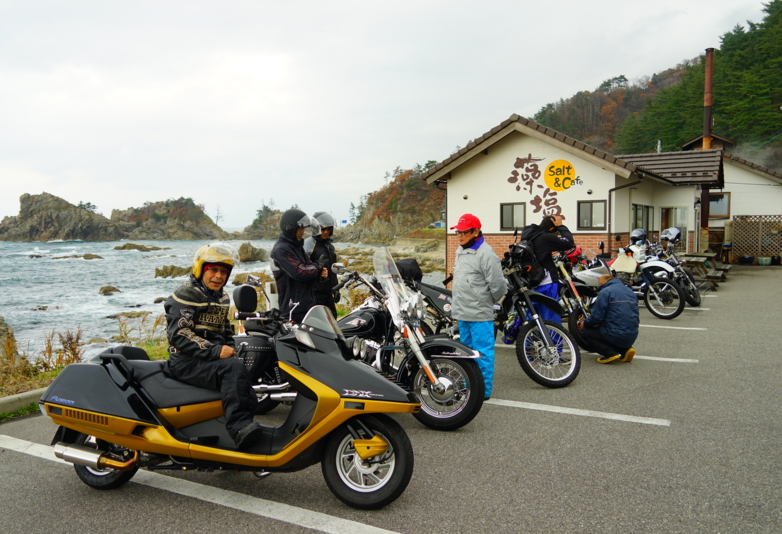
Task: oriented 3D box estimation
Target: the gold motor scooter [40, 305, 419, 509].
[{"bbox_3d":[-0.979,0.793,3.515,2.280,1.160,0.750,0,4,10],"label":"gold motor scooter"}]

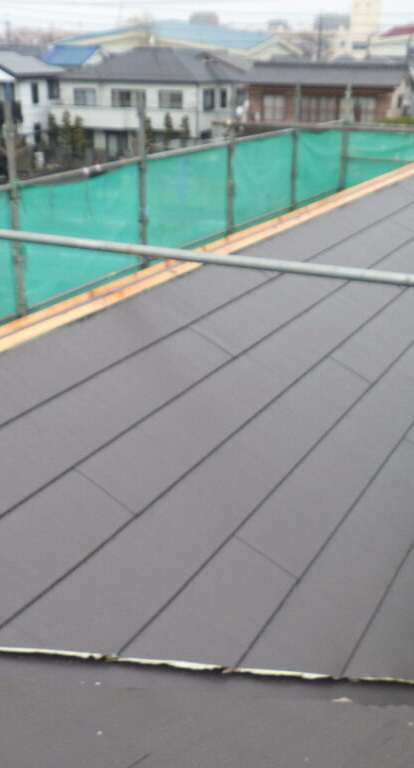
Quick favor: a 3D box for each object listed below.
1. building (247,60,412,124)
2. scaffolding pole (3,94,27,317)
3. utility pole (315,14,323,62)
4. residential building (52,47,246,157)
[{"bbox_3d":[8.660,-18.108,56.920,9.900,6.500,5.800,11,24,24],"label":"building"},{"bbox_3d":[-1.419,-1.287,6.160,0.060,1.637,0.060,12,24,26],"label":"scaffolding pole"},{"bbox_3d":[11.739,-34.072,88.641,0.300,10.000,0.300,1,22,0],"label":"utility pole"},{"bbox_3d":[-4.407,-22.986,67.022,12.000,8.000,8.300,9,23,20],"label":"residential building"}]

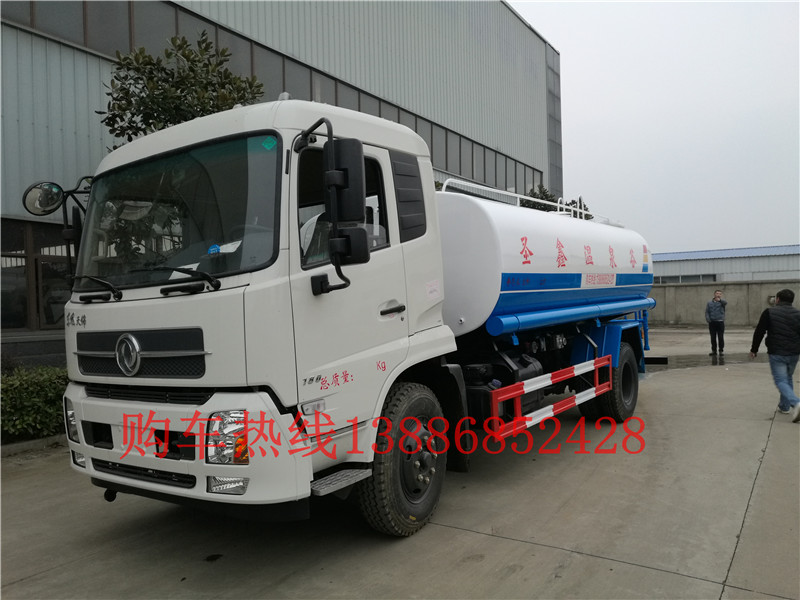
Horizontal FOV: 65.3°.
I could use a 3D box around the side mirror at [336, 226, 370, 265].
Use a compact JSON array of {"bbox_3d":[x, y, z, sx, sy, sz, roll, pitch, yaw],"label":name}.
[{"bbox_3d":[-0.259,-0.303,3.470,0.180,0.210,0.100,-3,0,12],"label":"side mirror"}]

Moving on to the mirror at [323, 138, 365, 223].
[{"bbox_3d":[-0.310,-0.663,3.460,0.205,0.450,0.110,-3,0,12],"label":"mirror"}]

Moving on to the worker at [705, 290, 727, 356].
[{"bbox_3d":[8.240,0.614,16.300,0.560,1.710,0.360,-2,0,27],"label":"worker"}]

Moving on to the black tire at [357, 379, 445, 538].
[{"bbox_3d":[0.046,1.087,4.344,0.270,1.010,1.010,-1,0,25],"label":"black tire"}]

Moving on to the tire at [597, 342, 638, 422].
[{"bbox_3d":[2.808,1.060,8.012,0.270,1.010,1.010,-1,0,35],"label":"tire"}]

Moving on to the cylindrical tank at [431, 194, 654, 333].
[{"bbox_3d":[1.400,-0.360,7.950,2.270,1.430,4.750,-3,0,37],"label":"cylindrical tank"}]

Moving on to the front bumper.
[{"bbox_3d":[-1.490,0.767,3.828,2.300,0.600,0.420,-1,0,35],"label":"front bumper"}]

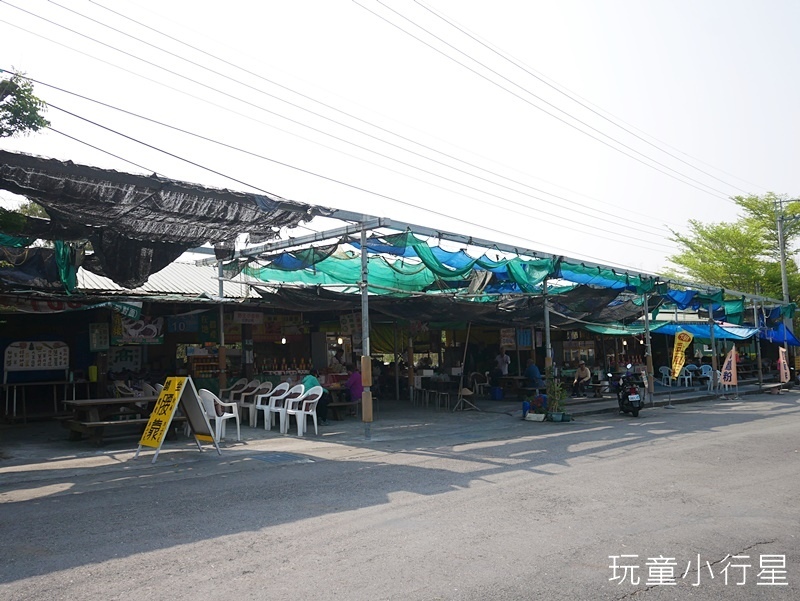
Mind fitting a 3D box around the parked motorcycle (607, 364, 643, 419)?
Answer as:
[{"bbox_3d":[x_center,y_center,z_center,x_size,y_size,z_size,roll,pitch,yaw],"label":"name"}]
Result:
[{"bbox_3d":[5.434,2.179,16.697,0.660,1.140,1.750,-2,-5,6],"label":"parked motorcycle"}]

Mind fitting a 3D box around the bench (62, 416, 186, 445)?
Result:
[{"bbox_3d":[-4.330,2.125,11.182,1.650,0.380,0.400,4,-7,-44],"label":"bench"}]

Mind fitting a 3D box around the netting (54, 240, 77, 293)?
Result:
[{"bbox_3d":[-5.786,-0.580,12.000,0.280,0.920,0.380,-5,-6,43],"label":"netting"}]

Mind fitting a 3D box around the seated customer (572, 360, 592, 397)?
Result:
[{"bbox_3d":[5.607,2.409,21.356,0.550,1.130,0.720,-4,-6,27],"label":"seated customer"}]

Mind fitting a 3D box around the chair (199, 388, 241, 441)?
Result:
[{"bbox_3d":[-2.880,1.832,11.100,0.560,0.820,0.560,3,-6,-44],"label":"chair"}]

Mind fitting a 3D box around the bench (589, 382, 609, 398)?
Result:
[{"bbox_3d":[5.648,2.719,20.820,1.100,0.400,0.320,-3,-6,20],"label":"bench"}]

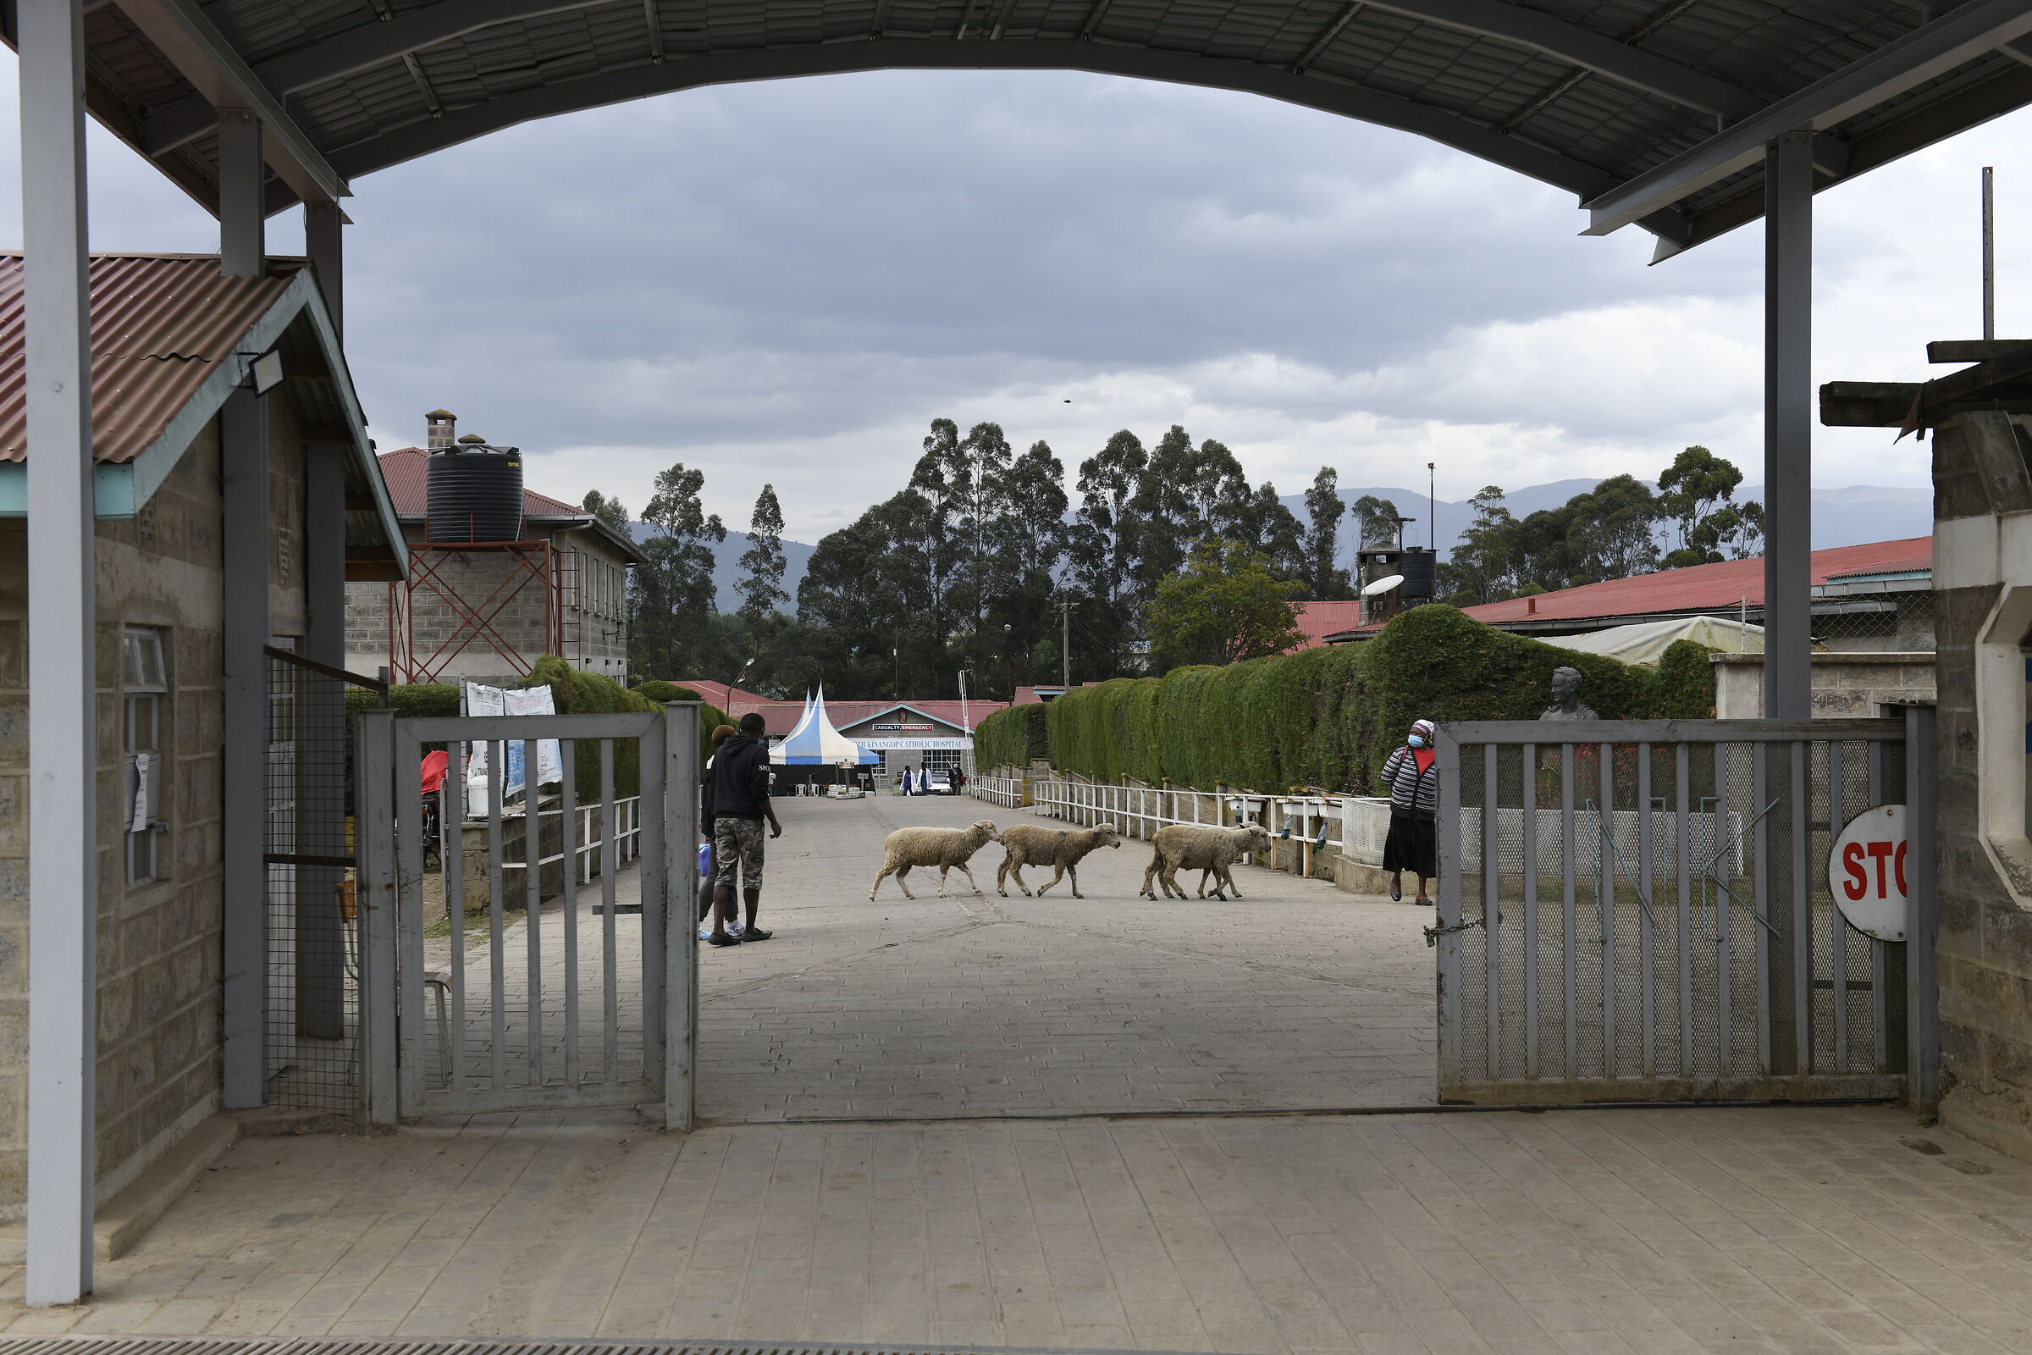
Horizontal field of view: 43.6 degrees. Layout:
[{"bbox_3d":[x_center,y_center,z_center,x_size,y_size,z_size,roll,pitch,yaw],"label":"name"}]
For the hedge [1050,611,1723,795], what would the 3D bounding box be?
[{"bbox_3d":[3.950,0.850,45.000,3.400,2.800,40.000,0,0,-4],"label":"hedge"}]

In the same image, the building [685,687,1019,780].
[{"bbox_3d":[-9.700,3.400,145.000,20.000,6.200,11.000,0,0,-4],"label":"building"}]

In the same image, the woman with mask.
[{"bbox_3d":[3.480,1.170,22.300,0.560,1.620,0.400,0,0,10],"label":"woman with mask"}]

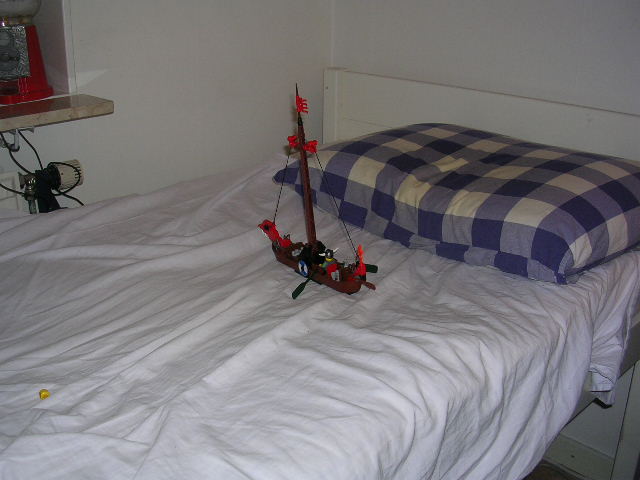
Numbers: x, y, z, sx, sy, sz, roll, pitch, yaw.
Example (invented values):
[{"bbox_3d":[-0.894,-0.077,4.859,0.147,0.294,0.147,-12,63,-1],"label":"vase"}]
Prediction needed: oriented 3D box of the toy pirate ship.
[{"bbox_3d":[-0.033,-0.080,1.061,0.130,0.292,0.280,-21,27,-34],"label":"toy pirate ship"}]

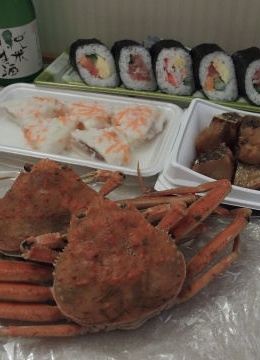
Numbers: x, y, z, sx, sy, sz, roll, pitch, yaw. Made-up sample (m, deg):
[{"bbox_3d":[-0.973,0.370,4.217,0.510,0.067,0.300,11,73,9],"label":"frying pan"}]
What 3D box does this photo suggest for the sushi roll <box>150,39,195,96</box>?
[{"bbox_3d":[0.046,-0.120,0.417,0.043,0.052,0.041,-4,38,-5],"label":"sushi roll"}]

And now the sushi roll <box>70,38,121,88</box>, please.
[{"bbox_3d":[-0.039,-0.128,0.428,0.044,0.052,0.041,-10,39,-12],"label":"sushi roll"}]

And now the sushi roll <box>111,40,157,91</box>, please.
[{"bbox_3d":[0.005,-0.124,0.421,0.041,0.052,0.042,-8,39,-9],"label":"sushi roll"}]

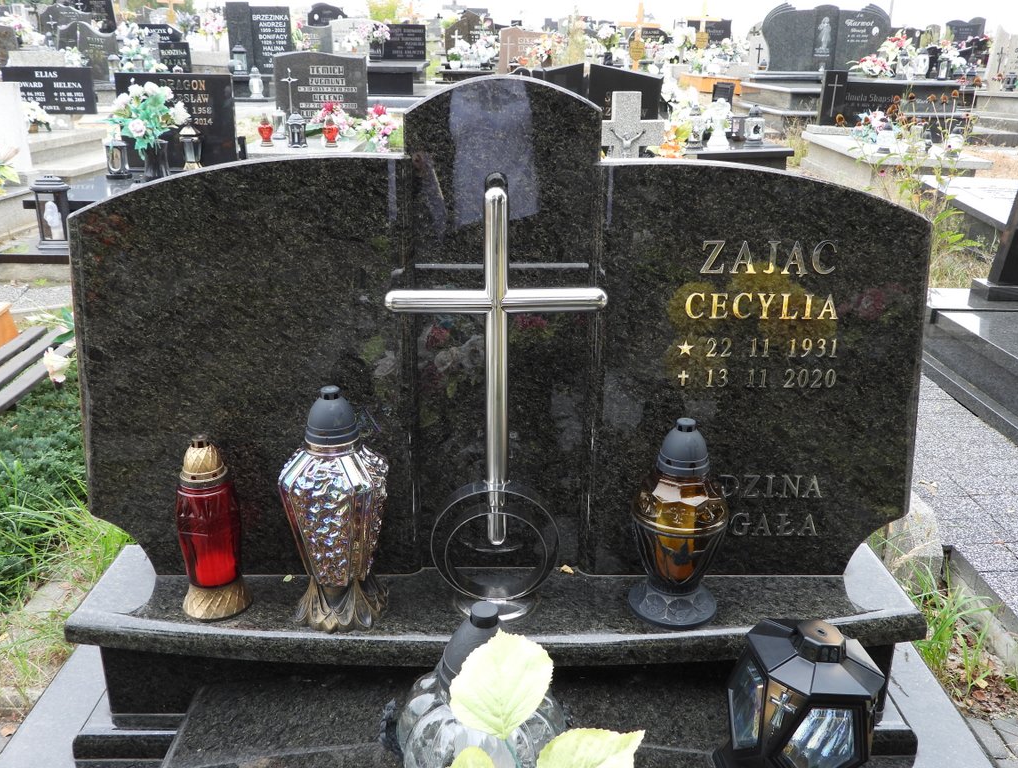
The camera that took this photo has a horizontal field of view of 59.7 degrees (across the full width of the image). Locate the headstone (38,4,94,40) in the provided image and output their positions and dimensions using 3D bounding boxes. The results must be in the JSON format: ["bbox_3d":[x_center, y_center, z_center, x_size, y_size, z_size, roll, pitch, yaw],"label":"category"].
[{"bbox_3d":[-5.628,-4.533,11.300,0.660,0.610,0.100,0,20,-1],"label":"headstone"}]

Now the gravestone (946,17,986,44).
[{"bbox_3d":[7.973,-6.139,15.500,0.660,0.550,0.120,1,19,3],"label":"gravestone"}]

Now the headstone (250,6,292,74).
[{"bbox_3d":[-2.473,-3.599,9.300,0.450,0.680,0.100,0,20,-1],"label":"headstone"}]

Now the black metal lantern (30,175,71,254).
[{"bbox_3d":[-2.141,-0.807,4.200,0.210,0.350,0.210,0,21,0],"label":"black metal lantern"}]

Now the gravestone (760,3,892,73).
[{"bbox_3d":[3.459,-3.782,9.700,1.320,0.710,0.110,2,19,5],"label":"gravestone"}]

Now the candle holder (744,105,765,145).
[{"bbox_3d":[1.472,-1.547,5.300,0.120,0.230,0.120,0,20,-1],"label":"candle holder"}]

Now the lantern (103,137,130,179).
[{"bbox_3d":[-2.426,-1.397,5.500,0.150,0.250,0.150,0,21,0],"label":"lantern"}]

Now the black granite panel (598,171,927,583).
[{"bbox_3d":[0.422,-0.020,1.554,0.556,0.715,0.085,0,10,-1],"label":"black granite panel"}]

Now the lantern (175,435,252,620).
[{"bbox_3d":[-0.512,0.236,1.507,0.120,0.320,0.120,0,19,0],"label":"lantern"}]

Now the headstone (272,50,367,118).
[{"bbox_3d":[-1.593,-2.506,7.500,0.780,0.580,0.090,0,21,0],"label":"headstone"}]

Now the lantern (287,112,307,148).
[{"bbox_3d":[-1.621,-1.942,6.800,0.135,0.265,0.135,0,19,0],"label":"lantern"}]

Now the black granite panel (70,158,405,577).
[{"bbox_3d":[-0.442,-0.021,1.540,0.555,0.717,0.085,0,10,-1],"label":"black granite panel"}]

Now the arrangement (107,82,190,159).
[{"bbox_3d":[-2.193,-1.603,5.400,0.430,0.430,0.360,0,20,-1],"label":"arrangement"}]

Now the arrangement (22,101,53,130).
[{"bbox_3d":[-3.719,-2.110,7.000,0.230,0.260,0.210,0,21,0],"label":"arrangement"}]

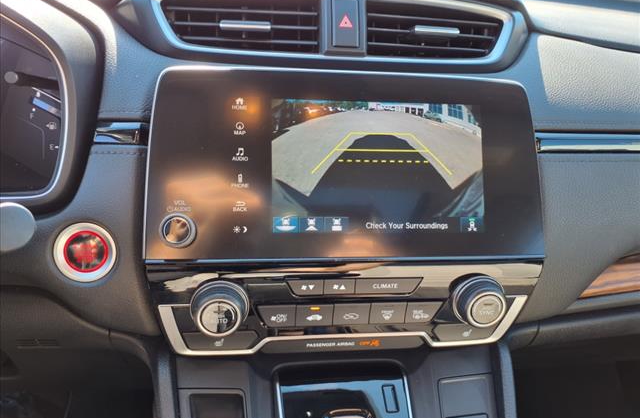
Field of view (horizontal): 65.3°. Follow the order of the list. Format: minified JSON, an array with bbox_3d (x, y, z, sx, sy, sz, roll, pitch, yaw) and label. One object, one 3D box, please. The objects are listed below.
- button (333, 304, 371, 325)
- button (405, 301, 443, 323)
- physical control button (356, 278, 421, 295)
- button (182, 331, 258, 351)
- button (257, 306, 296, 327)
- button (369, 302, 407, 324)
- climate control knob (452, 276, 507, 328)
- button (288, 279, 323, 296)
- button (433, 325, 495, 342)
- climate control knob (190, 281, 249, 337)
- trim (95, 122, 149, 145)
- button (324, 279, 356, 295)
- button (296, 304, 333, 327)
[{"bbox_3d":[0.023,0.077,0.370,0.026,0.019,0.010,0,19,-8],"label":"button"},{"bbox_3d":[0.078,0.077,0.378,0.028,0.018,0.010,0,19,-8],"label":"button"},{"bbox_3d":[0.048,0.053,0.352,0.047,0.014,0.008,0,20,-7],"label":"physical control button"},{"bbox_3d":[-0.073,0.094,0.364,0.052,0.016,0.010,0,19,-8],"label":"button"},{"bbox_3d":[-0.030,0.075,0.355,0.027,0.018,0.008,0,20,-7],"label":"button"},{"bbox_3d":[0.050,0.077,0.374,0.027,0.018,0.010,0,19,-8],"label":"button"},{"bbox_3d":[0.116,0.069,0.357,0.040,0.040,0.020,0,19,-7],"label":"climate control knob"},{"bbox_3d":[-0.010,0.053,0.345,0.024,0.012,0.008,0,20,-7],"label":"button"},{"bbox_3d":[0.109,0.093,0.382,0.049,0.017,0.008,0,20,-7],"label":"button"},{"bbox_3d":[-0.069,0.071,0.346,0.041,0.041,0.017,0,19,-8],"label":"climate control knob"},{"bbox_3d":[-0.148,-0.056,0.372,0.043,0.018,0.010,2,-7,-6],"label":"trim"},{"bbox_3d":[0.014,0.053,0.348,0.022,0.013,0.008,0,20,-7],"label":"button"},{"bbox_3d":[-0.004,0.077,0.367,0.027,0.019,0.010,0,19,-8],"label":"button"}]

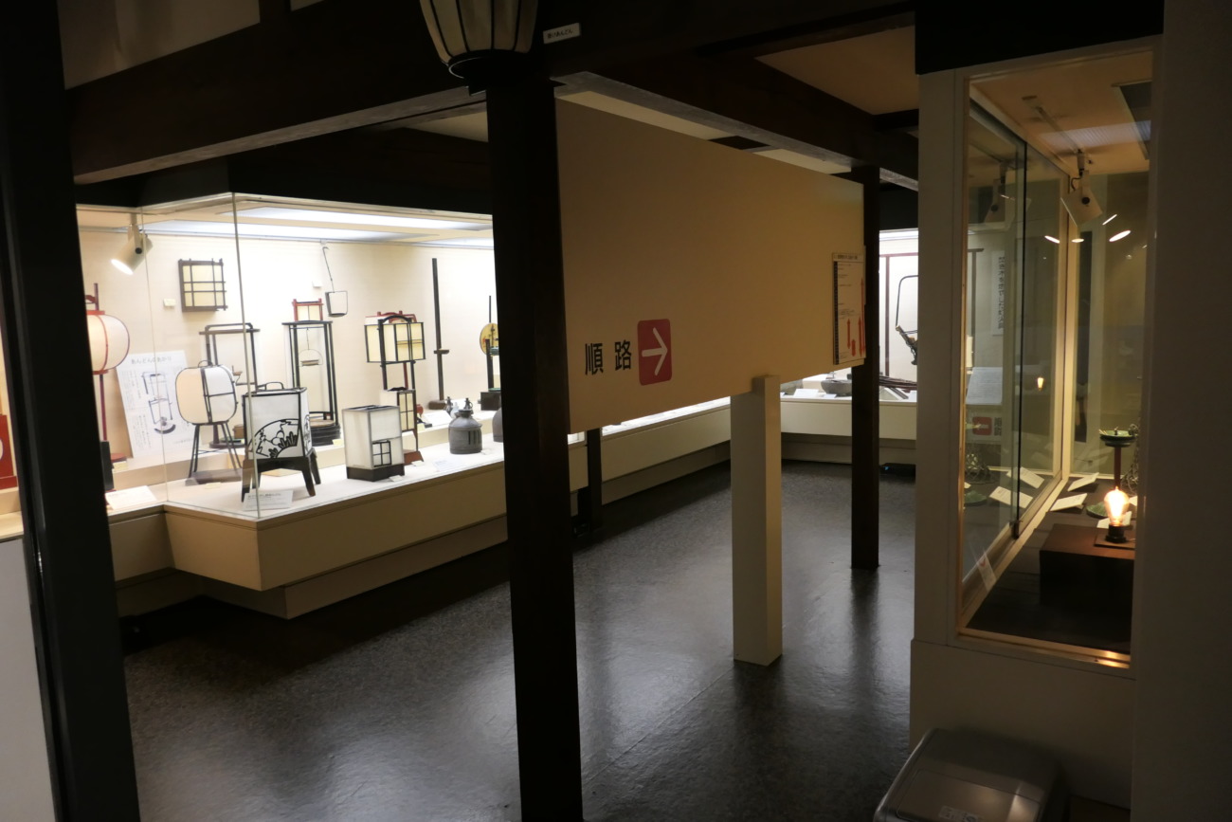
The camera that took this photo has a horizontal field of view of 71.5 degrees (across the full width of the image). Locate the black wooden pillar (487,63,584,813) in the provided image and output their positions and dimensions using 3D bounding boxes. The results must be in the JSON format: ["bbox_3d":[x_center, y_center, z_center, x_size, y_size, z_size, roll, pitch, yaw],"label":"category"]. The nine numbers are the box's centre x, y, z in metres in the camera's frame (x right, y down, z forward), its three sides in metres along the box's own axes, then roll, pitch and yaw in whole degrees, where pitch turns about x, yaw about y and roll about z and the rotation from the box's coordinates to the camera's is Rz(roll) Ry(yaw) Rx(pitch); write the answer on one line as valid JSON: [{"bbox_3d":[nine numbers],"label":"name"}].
[{"bbox_3d":[-0.214,0.164,2.340,0.130,2.071,0.121,4,9,35],"label":"black wooden pillar"}]

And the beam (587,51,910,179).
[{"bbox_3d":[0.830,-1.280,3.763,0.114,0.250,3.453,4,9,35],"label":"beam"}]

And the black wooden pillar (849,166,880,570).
[{"bbox_3d":[1.343,-0.201,4.563,0.120,2.127,0.105,4,9,35],"label":"black wooden pillar"}]

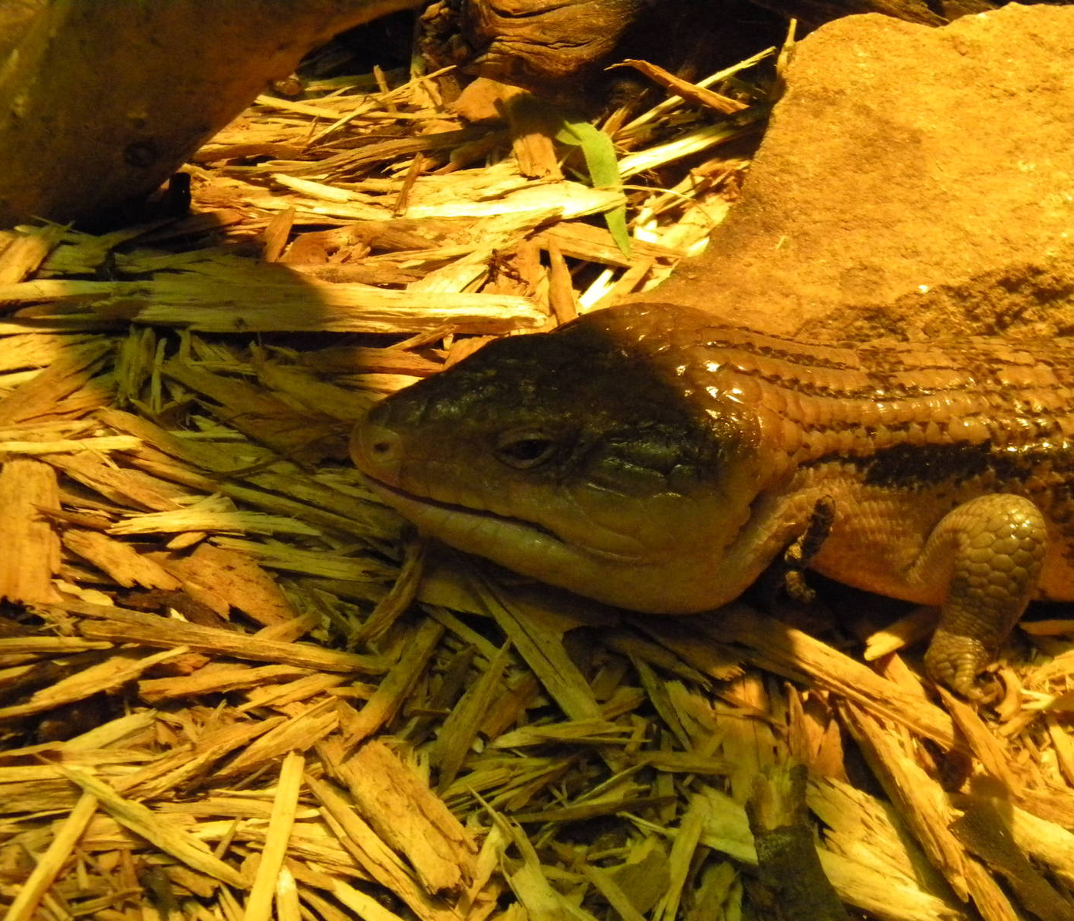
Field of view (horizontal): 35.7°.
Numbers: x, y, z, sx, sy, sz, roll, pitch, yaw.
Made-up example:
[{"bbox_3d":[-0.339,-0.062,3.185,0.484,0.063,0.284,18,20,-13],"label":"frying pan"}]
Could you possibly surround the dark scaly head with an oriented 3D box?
[{"bbox_3d":[0.002,0.000,0.300,0.069,0.044,0.056,-4,39,-14],"label":"dark scaly head"}]

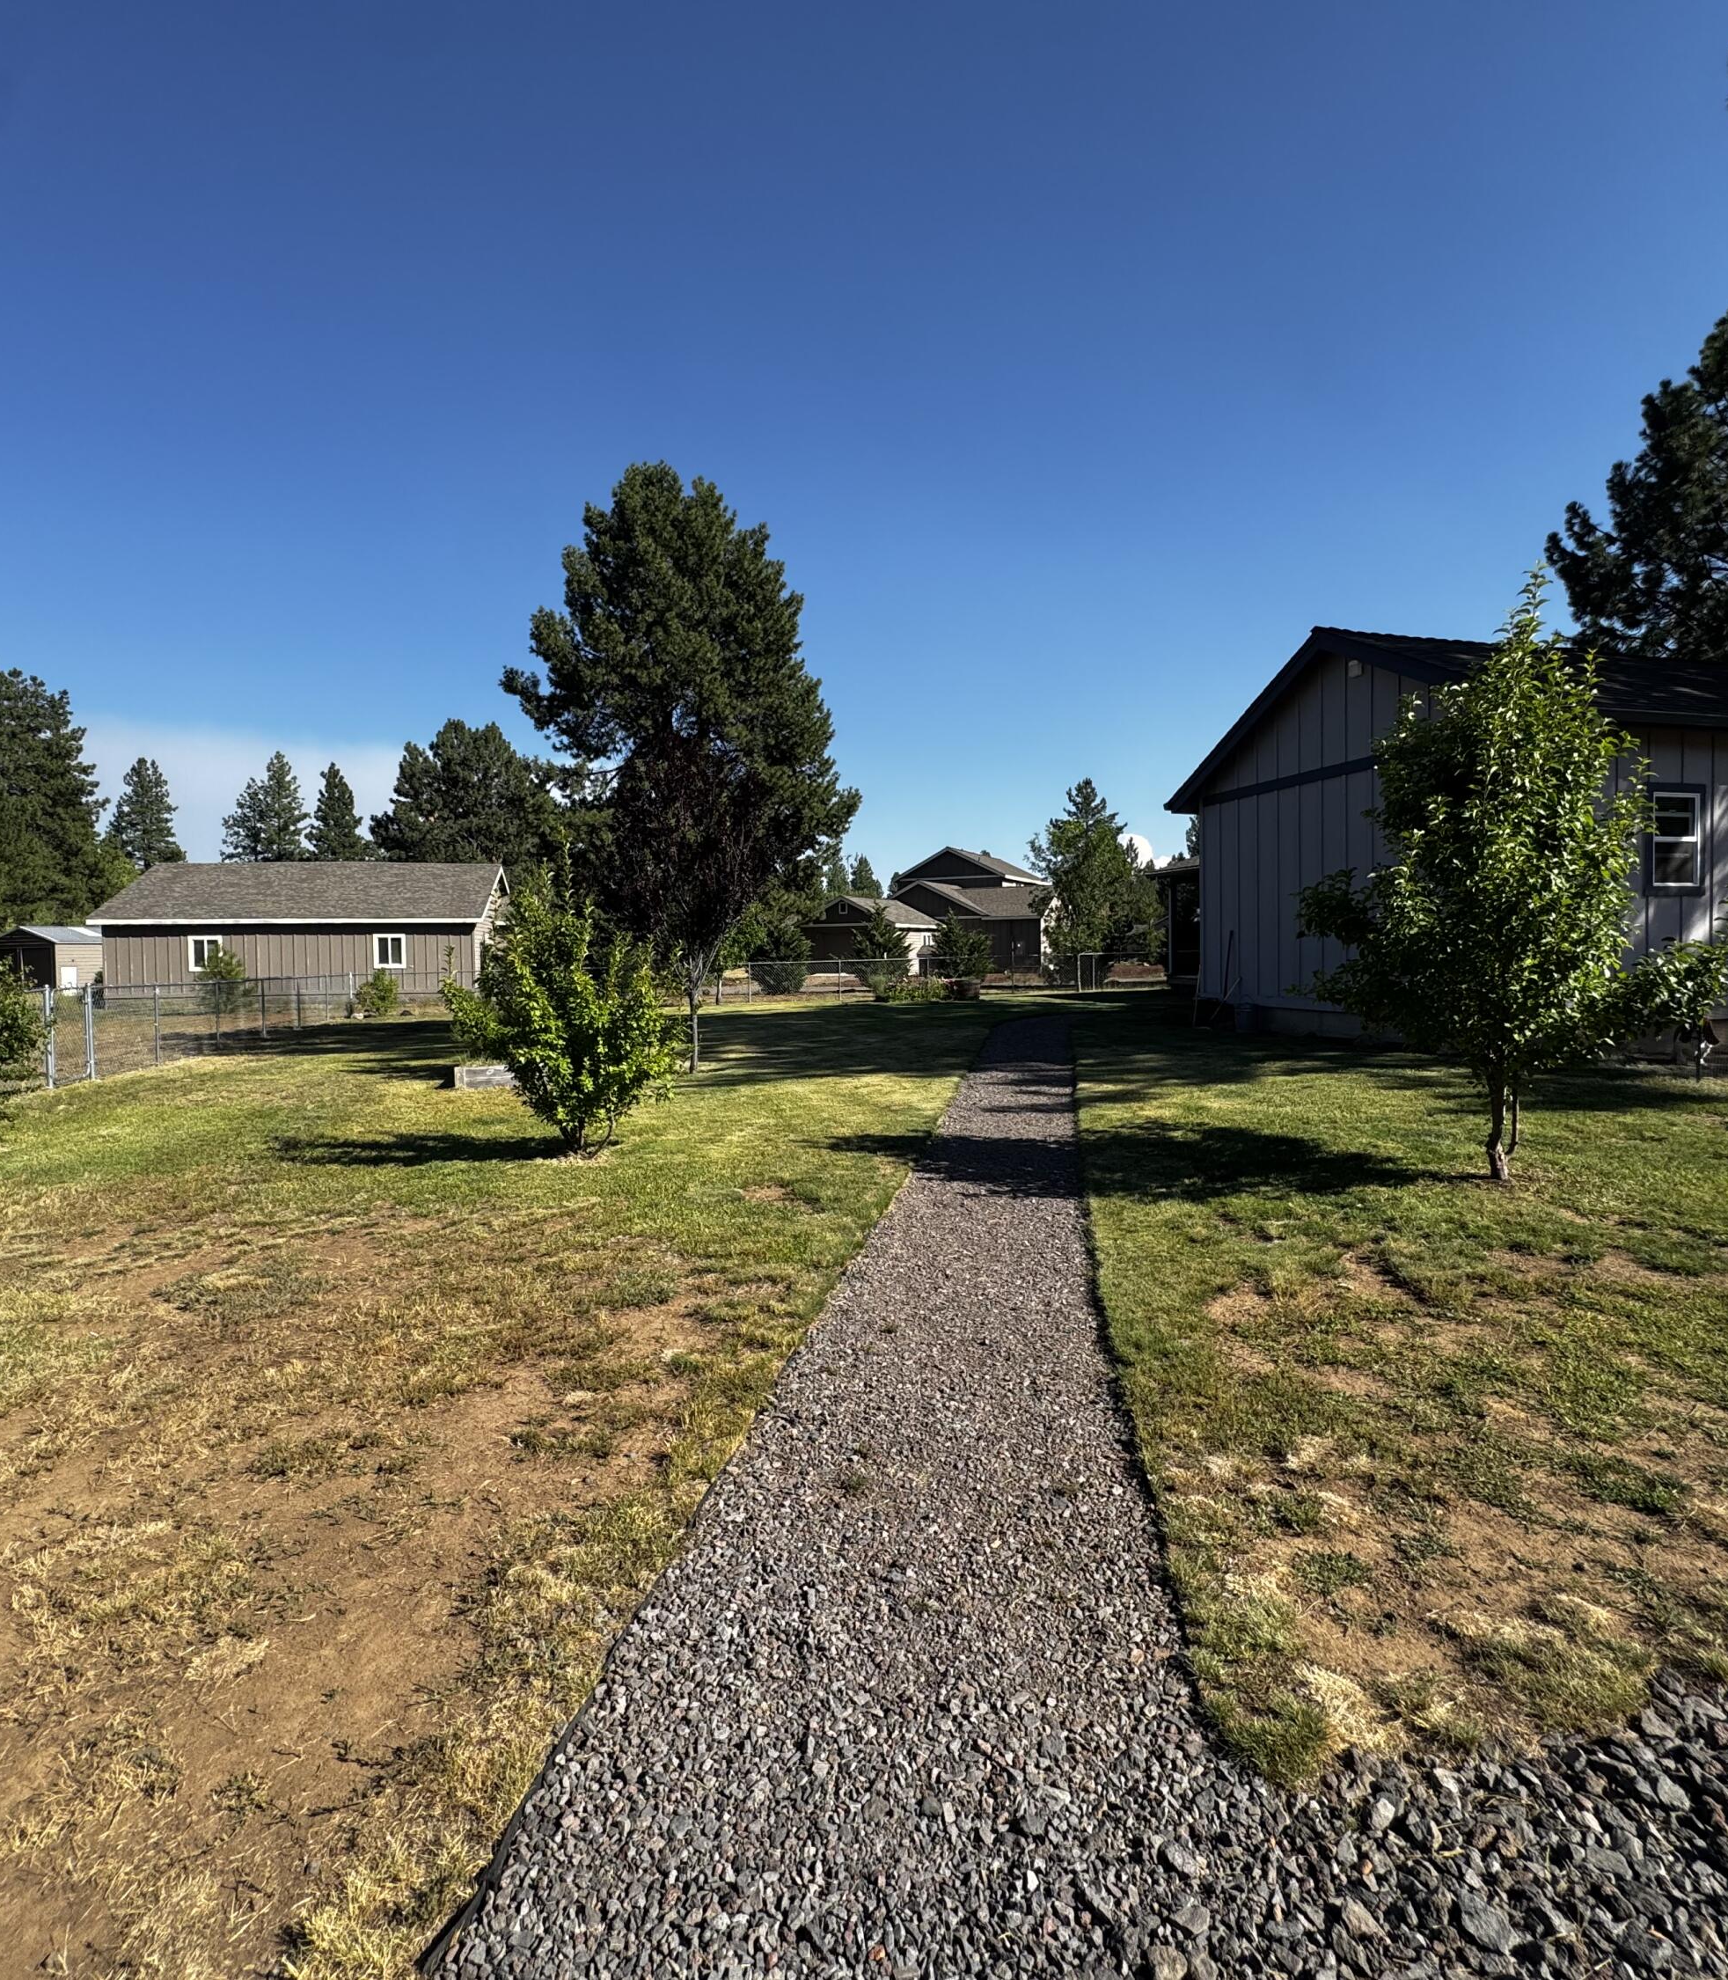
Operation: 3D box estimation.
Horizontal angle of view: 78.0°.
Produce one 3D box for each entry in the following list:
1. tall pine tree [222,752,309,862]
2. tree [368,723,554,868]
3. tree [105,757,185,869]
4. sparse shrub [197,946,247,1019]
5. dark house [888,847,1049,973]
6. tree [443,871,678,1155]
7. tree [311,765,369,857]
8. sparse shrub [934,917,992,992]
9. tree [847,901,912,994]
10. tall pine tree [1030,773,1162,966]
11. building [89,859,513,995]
[{"bbox_3d":[-45.014,-9.055,79.736,6.200,17.576,6.200,-2,2,-29],"label":"tall pine tree"},{"bbox_3d":[-19.245,-6.649,50.824,8.400,12.900,8.200,-2,2,-21],"label":"tree"},{"bbox_3d":[-56.669,-9.605,83.742,5.900,17.800,5.800,-2,2,-34],"label":"tree"},{"bbox_3d":[-18.036,-0.231,29.970,1.280,2.028,1.280,-2,2,-31],"label":"sparse shrub"},{"bbox_3d":[6.833,-4.870,62.911,9.400,7.300,11.000,0,2,22],"label":"dark house"},{"bbox_3d":[-2.362,0.166,8.317,1.780,2.185,1.750,-1,2,-16],"label":"tree"},{"bbox_3d":[-39.445,-8.708,79.749,4.600,16.725,4.600,-2,2,-26],"label":"tree"},{"bbox_3d":[3.466,-1.341,36.998,2.000,2.650,1.950,-1,2,5],"label":"sparse shrub"},{"bbox_3d":[0.527,-1.336,35.455,2.150,3.017,2.150,-1,2,1],"label":"tree"},{"bbox_3d":[10.181,-4.916,47.862,5.800,9.169,5.800,0,2,12],"label":"tall pine tree"},{"bbox_3d":[-21.530,-2.419,43.658,12.955,5.512,11.750,-1,2,-12],"label":"building"}]

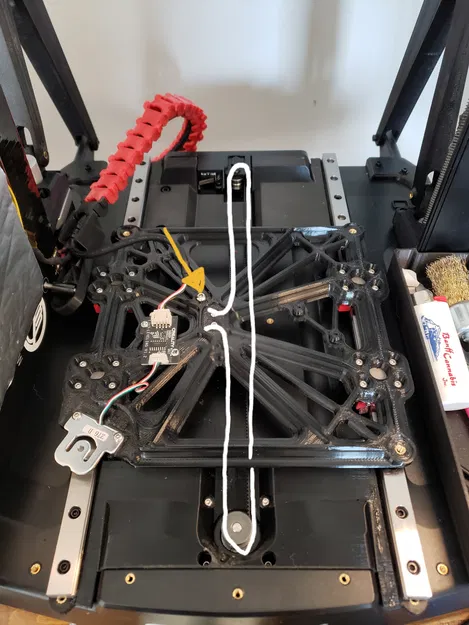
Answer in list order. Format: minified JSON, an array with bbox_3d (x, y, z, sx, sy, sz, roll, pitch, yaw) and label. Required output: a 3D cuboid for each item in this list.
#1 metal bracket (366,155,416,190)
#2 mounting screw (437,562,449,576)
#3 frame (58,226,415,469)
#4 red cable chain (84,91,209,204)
[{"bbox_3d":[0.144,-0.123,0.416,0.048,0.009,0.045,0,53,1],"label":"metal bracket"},{"bbox_3d":[0.104,0.128,0.234,0.006,0.004,0.006,0,53,1],"label":"mounting screw"},{"bbox_3d":[0.002,0.009,0.308,0.206,0.017,0.189,0,53,1],"label":"frame"},{"bbox_3d":[-0.074,-0.135,0.410,0.040,0.076,0.132,29,59,21],"label":"red cable chain"}]

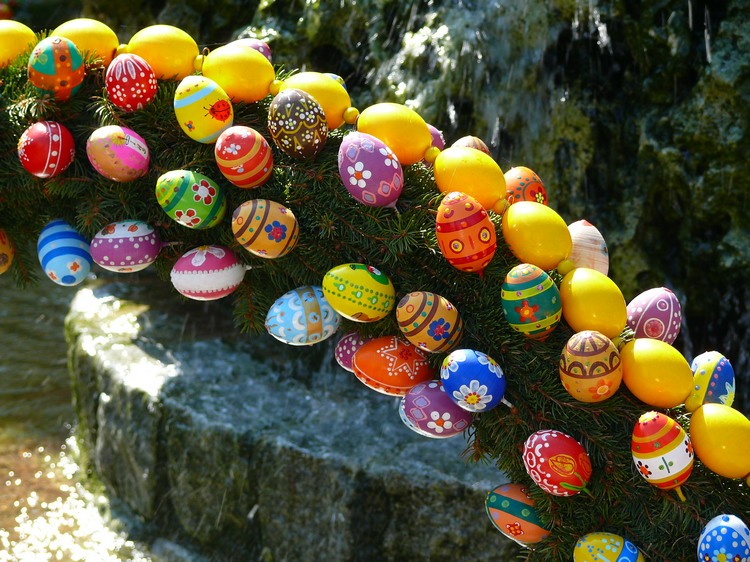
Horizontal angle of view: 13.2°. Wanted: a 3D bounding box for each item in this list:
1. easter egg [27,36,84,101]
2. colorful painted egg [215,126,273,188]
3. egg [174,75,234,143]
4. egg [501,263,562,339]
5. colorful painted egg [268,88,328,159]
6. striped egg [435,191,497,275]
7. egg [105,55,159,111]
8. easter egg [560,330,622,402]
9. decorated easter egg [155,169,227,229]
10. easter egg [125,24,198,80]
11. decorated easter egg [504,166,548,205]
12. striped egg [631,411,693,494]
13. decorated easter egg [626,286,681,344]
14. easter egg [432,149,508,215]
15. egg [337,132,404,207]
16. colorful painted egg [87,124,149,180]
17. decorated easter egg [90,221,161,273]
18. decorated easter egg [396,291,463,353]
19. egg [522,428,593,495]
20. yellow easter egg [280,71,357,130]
[{"bbox_3d":[-0.253,-0.168,2.580,0.044,0.057,0.044,5,28,0],"label":"easter egg"},{"bbox_3d":[-0.101,-0.096,2.520,0.044,0.056,0.044,-25,38,0],"label":"colorful painted egg"},{"bbox_3d":[-0.134,-0.135,2.550,0.045,0.057,0.045,-28,18,0],"label":"egg"},{"bbox_3d":[0.115,0.015,2.400,0.044,0.059,0.044,-16,35,0],"label":"egg"},{"bbox_3d":[-0.059,-0.121,2.510,0.045,0.059,0.045,-18,47,0],"label":"colorful painted egg"},{"bbox_3d":[0.068,-0.037,2.420,0.043,0.060,0.043,-14,14,0],"label":"striped egg"},{"bbox_3d":[-0.192,-0.157,2.560,0.041,0.051,0.041,-15,37,0],"label":"egg"},{"bbox_3d":[0.152,0.060,2.280,0.043,0.054,0.043,-2,30,0],"label":"easter egg"},{"bbox_3d":[-0.144,-0.064,2.550,0.058,0.044,0.044,25,0,-15],"label":"decorated easter egg"},{"bbox_3d":[-0.171,-0.184,2.610,0.061,0.045,0.045,11,0,20],"label":"easter egg"},{"bbox_3d":[0.121,-0.066,2.610,0.039,0.051,0.039,-18,14,0],"label":"decorated easter egg"},{"bbox_3d":[0.210,0.124,2.380,0.044,0.060,0.044,-18,24,0],"label":"striped egg"},{"bbox_3d":[0.213,0.028,2.460,0.041,0.052,0.041,22,15,0],"label":"decorated easter egg"},{"bbox_3d":[0.072,-0.077,2.440,0.060,0.045,0.045,35,0,26],"label":"easter egg"},{"bbox_3d":[-0.003,-0.084,2.450,0.045,0.060,0.045,-30,11,0],"label":"egg"},{"bbox_3d":[-0.200,-0.099,2.530,0.055,0.042,0.042,28,0,-40],"label":"colorful painted egg"},{"bbox_3d":[-0.194,-0.027,2.530,0.056,0.040,0.040,-5,0,-14],"label":"decorated easter egg"},{"bbox_3d":[0.041,0.031,2.460,0.059,0.043,0.043,40,0,-40],"label":"decorated easter egg"},{"bbox_3d":[0.129,0.129,2.290,0.054,0.042,0.042,38,0,-22],"label":"egg"},{"bbox_3d":[-0.046,-0.142,2.560,0.061,0.045,0.045,24,0,20],"label":"yellow easter egg"}]

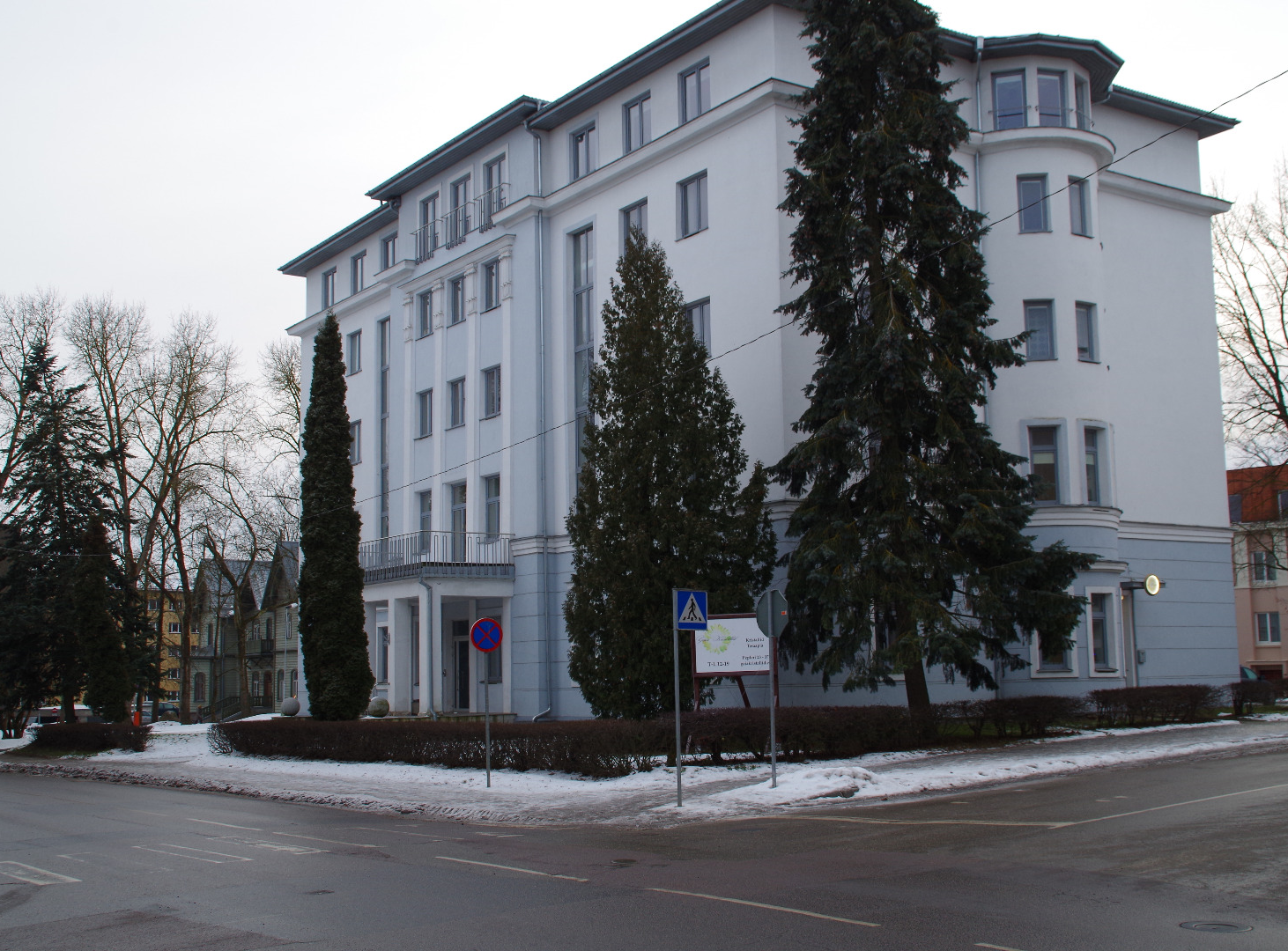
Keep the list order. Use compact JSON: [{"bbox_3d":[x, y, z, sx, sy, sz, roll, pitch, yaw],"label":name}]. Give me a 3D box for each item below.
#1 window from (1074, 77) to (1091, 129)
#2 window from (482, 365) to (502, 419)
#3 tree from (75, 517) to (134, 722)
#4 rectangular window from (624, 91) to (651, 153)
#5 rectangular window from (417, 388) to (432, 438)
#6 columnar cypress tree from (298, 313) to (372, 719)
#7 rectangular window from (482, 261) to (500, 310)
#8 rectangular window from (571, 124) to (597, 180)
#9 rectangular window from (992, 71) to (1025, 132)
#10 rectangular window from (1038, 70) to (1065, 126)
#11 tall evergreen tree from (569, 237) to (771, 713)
[{"bbox_3d":[11.502,-9.792,43.875,0.200,1.410,0.840,-9,-11,44],"label":"window"},{"bbox_3d":[-4.630,-2.556,51.535,0.170,1.481,1.235,4,-9,-33],"label":"window"},{"bbox_3d":[-19.632,5.523,60.838,2.098,8.117,2.098,-1,-7,0],"label":"tree"},{"bbox_3d":[-0.105,-9.568,45.641,0.200,1.420,1.375,4,-9,-33],"label":"rectangular window"},{"bbox_3d":[-7.054,-1.990,54.268,0.200,1.514,1.249,4,-9,-33],"label":"rectangular window"},{"bbox_3d":[-8.505,1.304,46.018,2.000,11.424,2.000,4,-9,-33],"label":"columnar cypress tree"},{"bbox_3d":[-4.572,-5.762,50.823,0.200,1.499,1.226,4,-9,-33],"label":"rectangular window"},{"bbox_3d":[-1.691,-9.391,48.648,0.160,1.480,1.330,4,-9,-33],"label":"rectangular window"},{"bbox_3d":[9.496,-9.748,43.485,0.857,1.580,0.200,-3,-8,15],"label":"rectangular window"},{"bbox_3d":[10.605,-9.807,43.485,0.849,1.535,0.200,1,-8,-16],"label":"rectangular window"},{"bbox_3d":[0.605,0.245,38.081,4.608,11.952,4.608,-1,-7,0],"label":"tall evergreen tree"}]

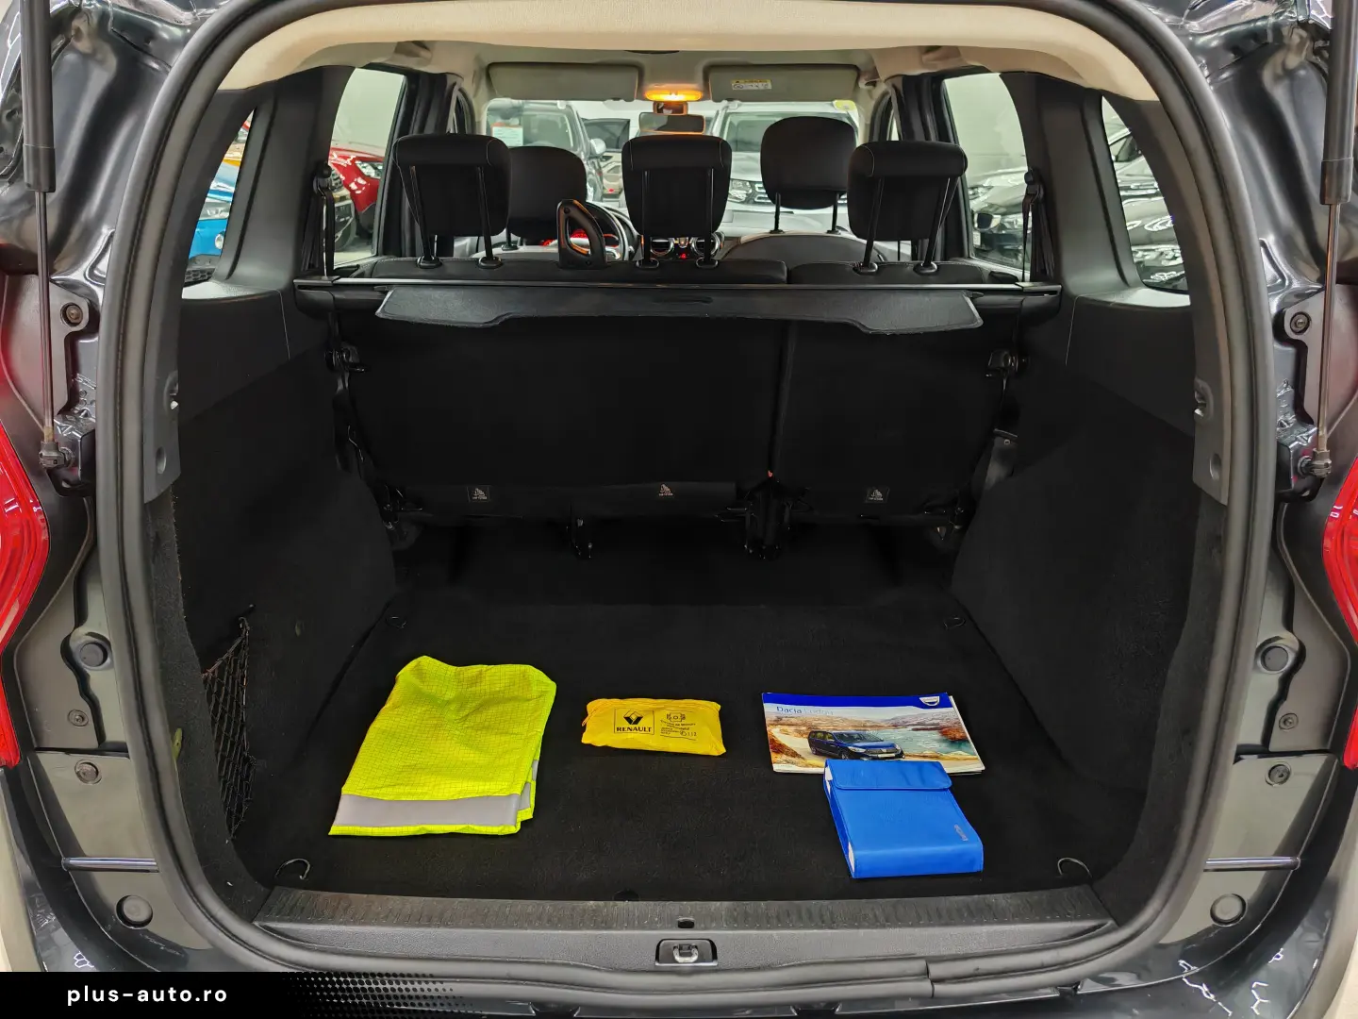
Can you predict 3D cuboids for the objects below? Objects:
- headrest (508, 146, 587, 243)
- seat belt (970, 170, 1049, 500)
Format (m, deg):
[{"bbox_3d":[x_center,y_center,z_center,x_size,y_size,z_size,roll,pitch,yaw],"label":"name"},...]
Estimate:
[{"bbox_3d":[-0.364,-0.817,2.640,0.235,0.220,0.110,0,35,0],"label":"headrest"},{"bbox_3d":[0.613,-0.315,1.910,0.080,0.610,0.130,0,23,0],"label":"seat belt"}]

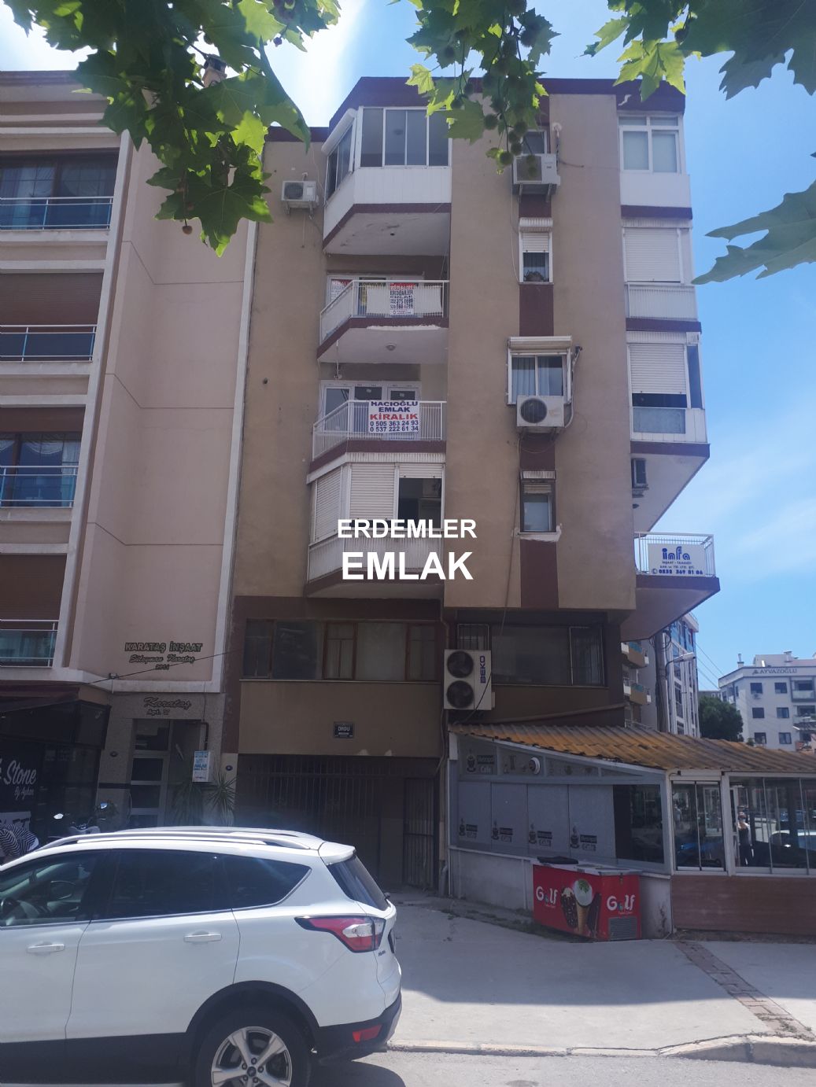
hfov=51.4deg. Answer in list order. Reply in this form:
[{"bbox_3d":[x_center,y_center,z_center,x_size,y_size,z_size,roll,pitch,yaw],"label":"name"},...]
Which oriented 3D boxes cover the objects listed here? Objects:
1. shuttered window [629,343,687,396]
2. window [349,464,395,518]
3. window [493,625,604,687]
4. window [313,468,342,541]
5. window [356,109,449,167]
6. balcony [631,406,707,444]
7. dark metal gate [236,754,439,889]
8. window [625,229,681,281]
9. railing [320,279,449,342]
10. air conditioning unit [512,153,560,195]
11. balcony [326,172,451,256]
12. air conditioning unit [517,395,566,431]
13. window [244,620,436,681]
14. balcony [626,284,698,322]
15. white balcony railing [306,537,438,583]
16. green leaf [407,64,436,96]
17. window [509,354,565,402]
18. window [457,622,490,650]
[{"bbox_3d":[5.357,-3.736,18.214,1.248,1.189,0.120,1,-12,1],"label":"shuttered window"},{"bbox_3d":[-0.704,-1.041,16.823,0.885,1.132,0.080,1,-15,1],"label":"window"},{"bbox_3d":[2.851,2.271,17.359,2.307,1.269,0.120,1,-15,1],"label":"window"},{"bbox_3d":[-1.661,-0.797,17.500,0.060,1.372,1.069,10,-16,-31],"label":"window"},{"bbox_3d":[-0.073,-9.299,19.510,2.076,1.569,0.120,1,-12,1],"label":"window"},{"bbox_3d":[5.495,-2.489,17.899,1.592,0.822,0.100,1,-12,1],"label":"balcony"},{"bbox_3d":[-1.438,5.541,16.977,4.050,2.529,0.494,1,-14,1],"label":"dark metal gate"},{"bbox_3d":[5.408,-6.348,18.782,1.241,1.327,0.120,1,-12,1],"label":"window"},{"bbox_3d":[-0.577,-4.995,18.591,2.864,0.859,1.333,1,-14,1],"label":"railing"},{"bbox_3d":[2.716,-7.938,18.234,0.913,0.730,0.330,1,-15,1],"label":"air conditioning unit"},{"bbox_3d":[-0.516,-7.521,19.202,2.906,1.127,1.436,1,-15,1],"label":"balcony"},{"bbox_3d":[2.739,-2.678,17.640,0.965,0.676,0.360,1,-12,1],"label":"air conditioning unit"},{"bbox_3d":[-1.407,2.238,17.657,4.020,1.244,0.158,1,-14,1],"label":"window"},{"bbox_3d":[5.321,-5.085,17.795,1.489,0.827,0.100,1,-15,1],"label":"balcony"},{"bbox_3d":[-0.724,0.303,17.192,2.840,0.824,1.440,1,-14,2],"label":"white balcony railing"},{"bbox_3d":[0.037,-1.272,2.324,0.073,0.078,0.045,1,-12,1],"label":"green leaf"},{"bbox_3d":[2.647,-3.405,17.423,1.141,1.126,0.158,1,-14,1],"label":"window"},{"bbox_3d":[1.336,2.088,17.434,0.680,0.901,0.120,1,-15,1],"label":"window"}]

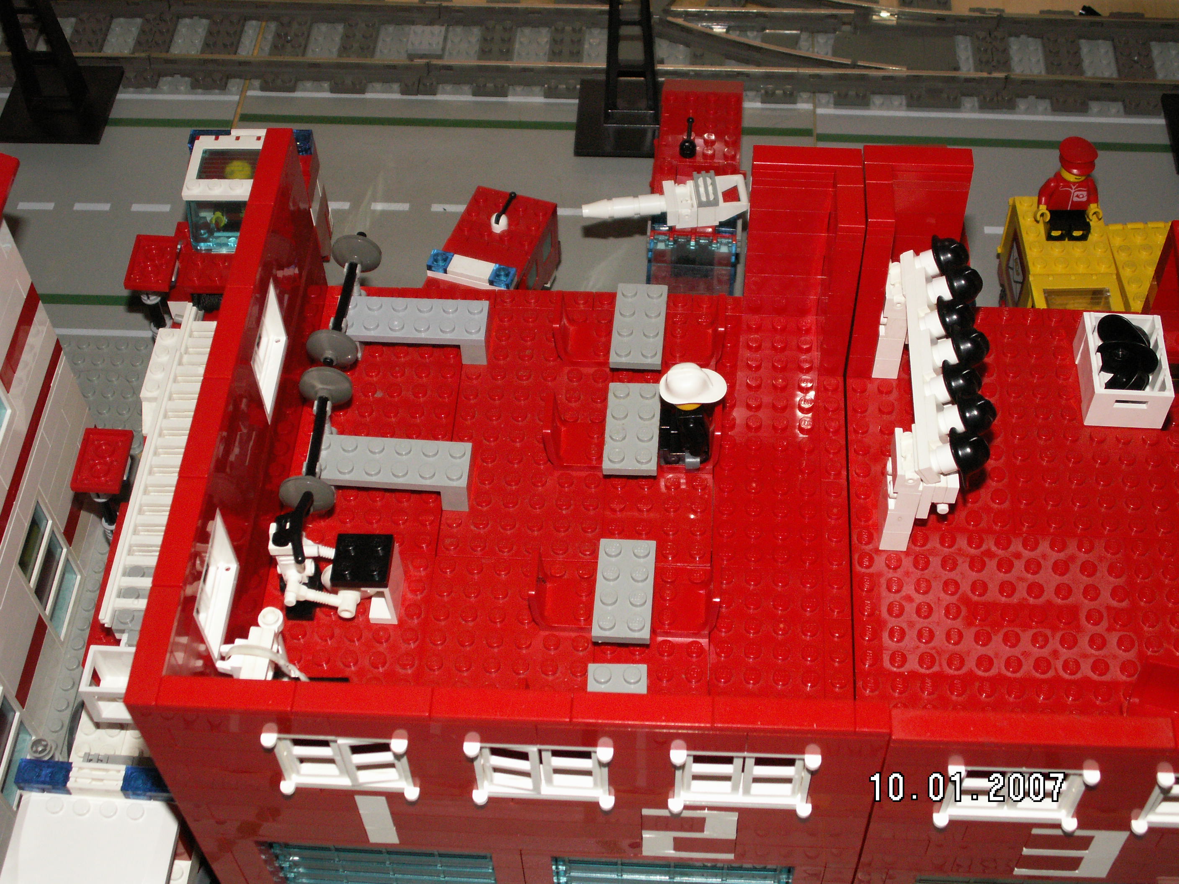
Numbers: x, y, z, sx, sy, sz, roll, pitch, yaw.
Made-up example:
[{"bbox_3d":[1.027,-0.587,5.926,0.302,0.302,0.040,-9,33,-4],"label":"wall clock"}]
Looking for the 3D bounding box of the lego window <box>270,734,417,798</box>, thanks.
[{"bbox_3d":[-0.059,0.075,0.390,0.034,0.029,0.011,2,53,3],"label":"lego window"}]

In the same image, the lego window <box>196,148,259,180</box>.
[{"bbox_3d":[-0.133,-0.103,0.612,0.024,0.003,0.016,2,53,3],"label":"lego window"}]

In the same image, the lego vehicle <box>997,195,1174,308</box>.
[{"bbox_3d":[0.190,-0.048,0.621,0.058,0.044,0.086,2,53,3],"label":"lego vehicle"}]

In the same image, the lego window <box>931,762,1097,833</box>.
[{"bbox_3d":[0.099,0.080,0.383,0.035,0.030,0.011,2,53,4],"label":"lego window"}]

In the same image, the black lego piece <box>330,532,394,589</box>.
[{"bbox_3d":[-0.062,0.032,0.450,0.016,0.005,0.016,2,53,3],"label":"black lego piece"}]

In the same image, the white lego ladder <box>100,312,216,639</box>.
[{"bbox_3d":[-0.136,0.006,0.557,0.028,0.009,0.136,2,53,3],"label":"white lego ladder"}]

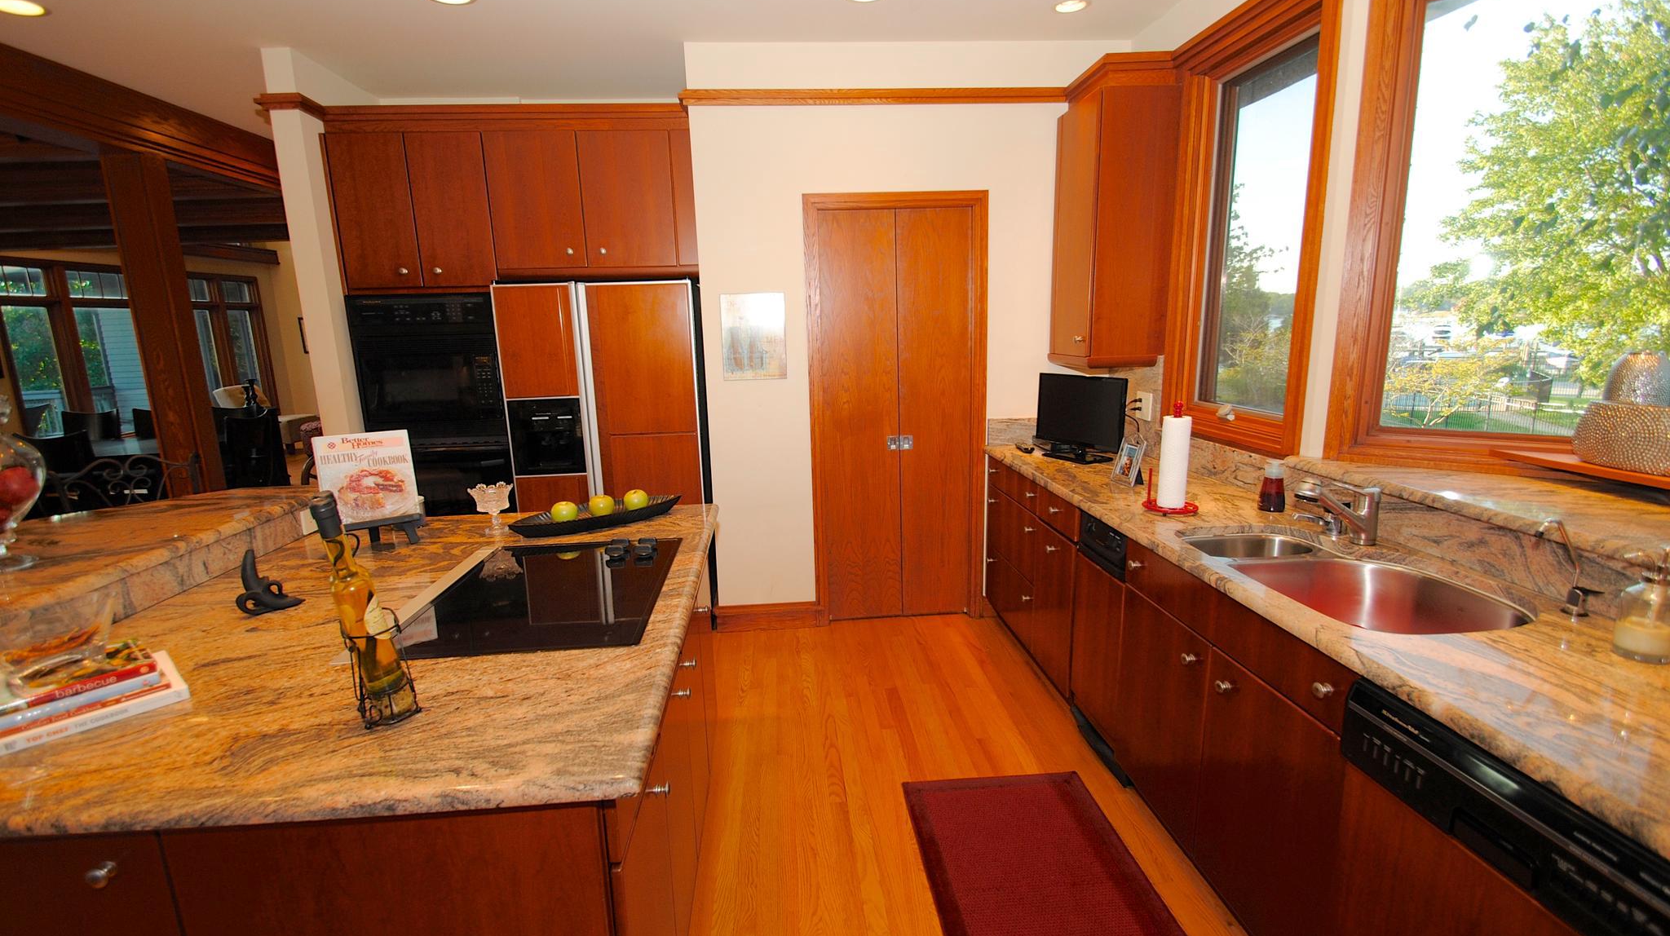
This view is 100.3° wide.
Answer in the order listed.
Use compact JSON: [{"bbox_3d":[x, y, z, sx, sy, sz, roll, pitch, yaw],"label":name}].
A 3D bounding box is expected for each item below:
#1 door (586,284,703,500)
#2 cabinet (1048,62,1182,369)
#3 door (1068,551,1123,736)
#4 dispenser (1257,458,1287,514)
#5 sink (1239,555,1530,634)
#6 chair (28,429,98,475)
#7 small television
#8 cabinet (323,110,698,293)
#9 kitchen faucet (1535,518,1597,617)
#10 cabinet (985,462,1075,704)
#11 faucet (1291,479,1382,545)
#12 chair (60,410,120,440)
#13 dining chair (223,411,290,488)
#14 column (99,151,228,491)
[{"bbox_3d":[-0.888,-0.057,3.415,0.490,1.640,0.070,-2,11,-4],"label":"door"},{"bbox_3d":[1.243,-1.100,3.168,0.325,1.243,0.454,-2,10,-4],"label":"cabinet"},{"bbox_3d":[0.895,0.596,2.348,0.040,0.555,0.363,-2,11,-4],"label":"door"},{"bbox_3d":[1.337,0.054,2.124,0.058,0.154,0.075,-1,10,2],"label":"dispenser"},{"bbox_3d":[1.187,0.378,1.564,0.420,0.200,0.500,-2,11,-4],"label":"sink"},{"bbox_3d":[-5.489,0.183,5.187,0.450,0.965,0.540,-2,10,-4],"label":"chair"},{"bbox_3d":[1.084,-0.228,3.094,0.180,0.370,0.480,-7,12,-26],"label":"small television"},{"bbox_3d":[-1.537,-1.320,3.582,1.680,0.820,0.560,-2,11,-4],"label":"cabinet"},{"bbox_3d":[1.403,0.184,1.328,0.100,0.185,0.045,7,14,40],"label":"kitchen faucet"},{"bbox_3d":[1.147,0.391,3.107,0.627,0.783,1.095,-2,10,-4],"label":"cabinet"},{"bbox_3d":[1.294,0.115,1.794,0.250,0.175,0.065,-3,11,-9],"label":"faucet"},{"bbox_3d":[-7.205,-0.030,6.603,0.450,0.965,0.540,-2,10,-4],"label":"chair"},{"bbox_3d":[-5.183,0.037,5.937,0.540,0.965,0.460,-2,10,-4],"label":"dining chair"},{"bbox_3d":[-3.573,-0.386,3.808,0.190,2.460,0.155,-2,11,-4],"label":"column"}]

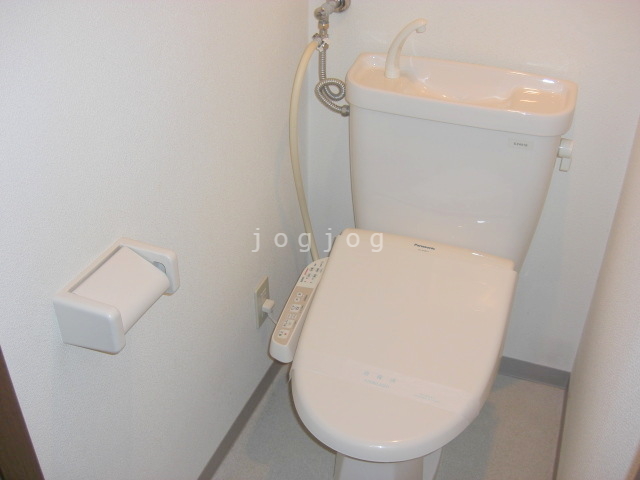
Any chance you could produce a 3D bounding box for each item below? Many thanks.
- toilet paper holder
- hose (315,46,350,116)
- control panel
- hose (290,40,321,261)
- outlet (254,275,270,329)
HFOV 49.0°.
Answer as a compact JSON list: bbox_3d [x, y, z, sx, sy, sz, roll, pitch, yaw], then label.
[{"bbox_3d":[-0.303,0.085,1.077,0.103,0.087,0.162,13,34,19],"label":"toilet paper holder"},{"bbox_3d":[0.032,-0.373,1.650,0.085,0.150,0.050,13,34,19],"label":"hose"},{"bbox_3d":[-0.039,0.156,1.574,0.066,0.052,0.275,10,44,15],"label":"control panel"},{"bbox_3d":[-0.029,-0.195,1.690,0.110,0.555,0.130,12,36,18],"label":"hose"},{"bbox_3d":[-0.137,0.158,1.749,0.012,0.117,0.069,13,34,19],"label":"outlet"}]

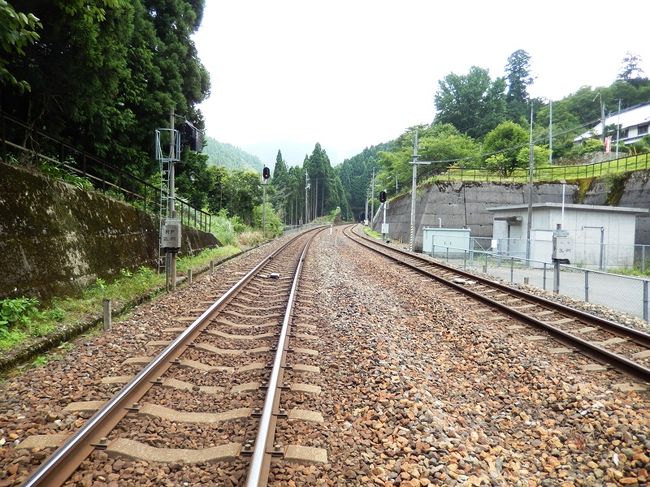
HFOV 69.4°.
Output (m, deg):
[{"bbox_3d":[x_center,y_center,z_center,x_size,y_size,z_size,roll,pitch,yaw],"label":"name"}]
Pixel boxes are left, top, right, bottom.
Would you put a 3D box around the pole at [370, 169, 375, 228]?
[{"bbox_3d":[5.989,-5.626,58.801,0.280,7.490,0.280,0,3,0],"label":"pole"}]

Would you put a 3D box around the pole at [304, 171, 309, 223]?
[{"bbox_3d":[-2.823,-6.889,72.782,0.270,8.190,0.270,0,3,0],"label":"pole"}]

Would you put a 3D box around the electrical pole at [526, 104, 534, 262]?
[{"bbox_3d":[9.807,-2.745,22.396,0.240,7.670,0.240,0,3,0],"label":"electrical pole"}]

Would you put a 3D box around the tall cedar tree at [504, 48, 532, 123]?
[{"bbox_3d":[34.880,-27.362,84.594,5.200,15.260,5.200,0,3,0],"label":"tall cedar tree"}]

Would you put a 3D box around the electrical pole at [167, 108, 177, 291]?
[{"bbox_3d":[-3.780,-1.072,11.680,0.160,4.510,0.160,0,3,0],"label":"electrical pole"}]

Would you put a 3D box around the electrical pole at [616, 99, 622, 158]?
[{"bbox_3d":[30.593,-11.930,48.834,0.200,6.220,0.200,0,3,0],"label":"electrical pole"}]

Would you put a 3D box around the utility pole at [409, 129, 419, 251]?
[{"bbox_3d":[5.569,-3.329,29.298,0.280,7.610,0.280,0,3,0],"label":"utility pole"}]

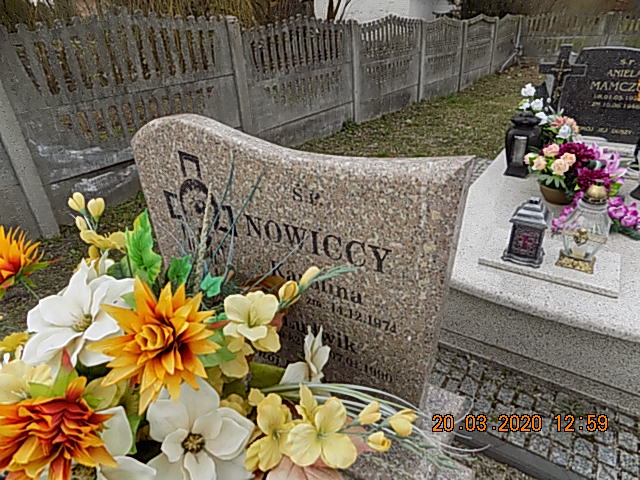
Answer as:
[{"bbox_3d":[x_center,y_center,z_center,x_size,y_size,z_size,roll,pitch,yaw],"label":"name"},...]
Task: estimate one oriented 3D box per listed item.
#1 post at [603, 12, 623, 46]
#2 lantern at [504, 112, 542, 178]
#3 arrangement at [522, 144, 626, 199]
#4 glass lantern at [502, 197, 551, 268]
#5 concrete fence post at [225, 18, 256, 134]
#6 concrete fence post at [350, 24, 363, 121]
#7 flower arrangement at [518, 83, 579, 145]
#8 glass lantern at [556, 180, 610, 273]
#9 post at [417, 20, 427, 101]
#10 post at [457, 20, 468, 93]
[{"bbox_3d":[7.075,-4.858,10.350,0.130,1.270,0.130,14,31,34],"label":"post"},{"bbox_3d":[1.183,-0.555,2.462,0.145,0.350,0.145,19,34,40],"label":"lantern"},{"bbox_3d":[1.285,-0.372,2.138,0.420,0.280,0.320,14,31,34],"label":"arrangement"},{"bbox_3d":[0.762,-0.043,1.539,0.128,0.235,0.128,15,31,36],"label":"glass lantern"},{"bbox_3d":[-0.761,-1.435,4.204,0.125,1.366,0.125,14,31,34],"label":"concrete fence post"},{"bbox_3d":[0.454,-2.204,5.680,0.125,1.296,0.125,14,31,34],"label":"concrete fence post"},{"bbox_3d":[1.528,-0.805,2.843,0.320,0.430,0.250,14,31,34],"label":"flower arrangement"},{"bbox_3d":[0.914,-0.049,1.456,0.135,0.295,0.135,16,32,36],"label":"glass lantern"},{"bbox_3d":[1.668,-2.981,7.152,0.125,1.286,0.125,14,31,34],"label":"post"},{"bbox_3d":[2.885,-3.712,8.644,0.125,1.316,0.125,14,31,34],"label":"post"}]

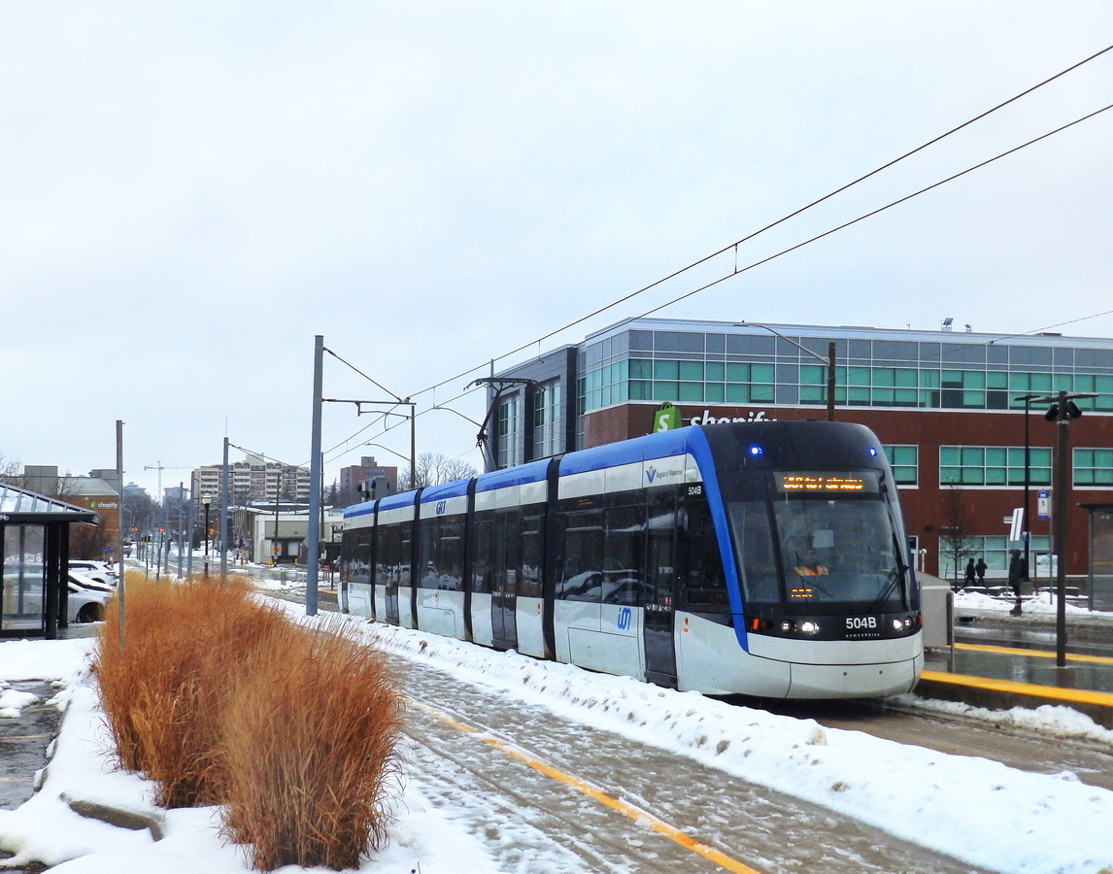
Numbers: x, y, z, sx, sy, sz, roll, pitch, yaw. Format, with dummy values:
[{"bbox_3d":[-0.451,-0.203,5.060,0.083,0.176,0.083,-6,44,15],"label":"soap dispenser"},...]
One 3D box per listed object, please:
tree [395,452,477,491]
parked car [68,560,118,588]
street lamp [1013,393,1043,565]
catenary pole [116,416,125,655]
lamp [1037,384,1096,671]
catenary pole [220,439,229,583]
[{"bbox_3d":[-11.438,7.409,122.000,7.600,12.000,7.600,2,-4,-20],"label":"tree"},{"bbox_3d":[-24.271,6.966,63.500,4.500,1.660,1.830,1,-4,-16],"label":"parked car"},{"bbox_3d":[17.849,1.988,48.500,0.400,7.200,1.450,2,-4,-20],"label":"street lamp"},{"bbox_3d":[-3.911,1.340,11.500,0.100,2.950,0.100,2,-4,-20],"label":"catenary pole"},{"bbox_3d":[7.007,1.276,17.700,0.400,3.850,1.300,2,-4,-20],"label":"lamp"},{"bbox_3d":[-18.354,4.246,70.800,0.330,8.600,0.330,2,-4,-20],"label":"catenary pole"}]

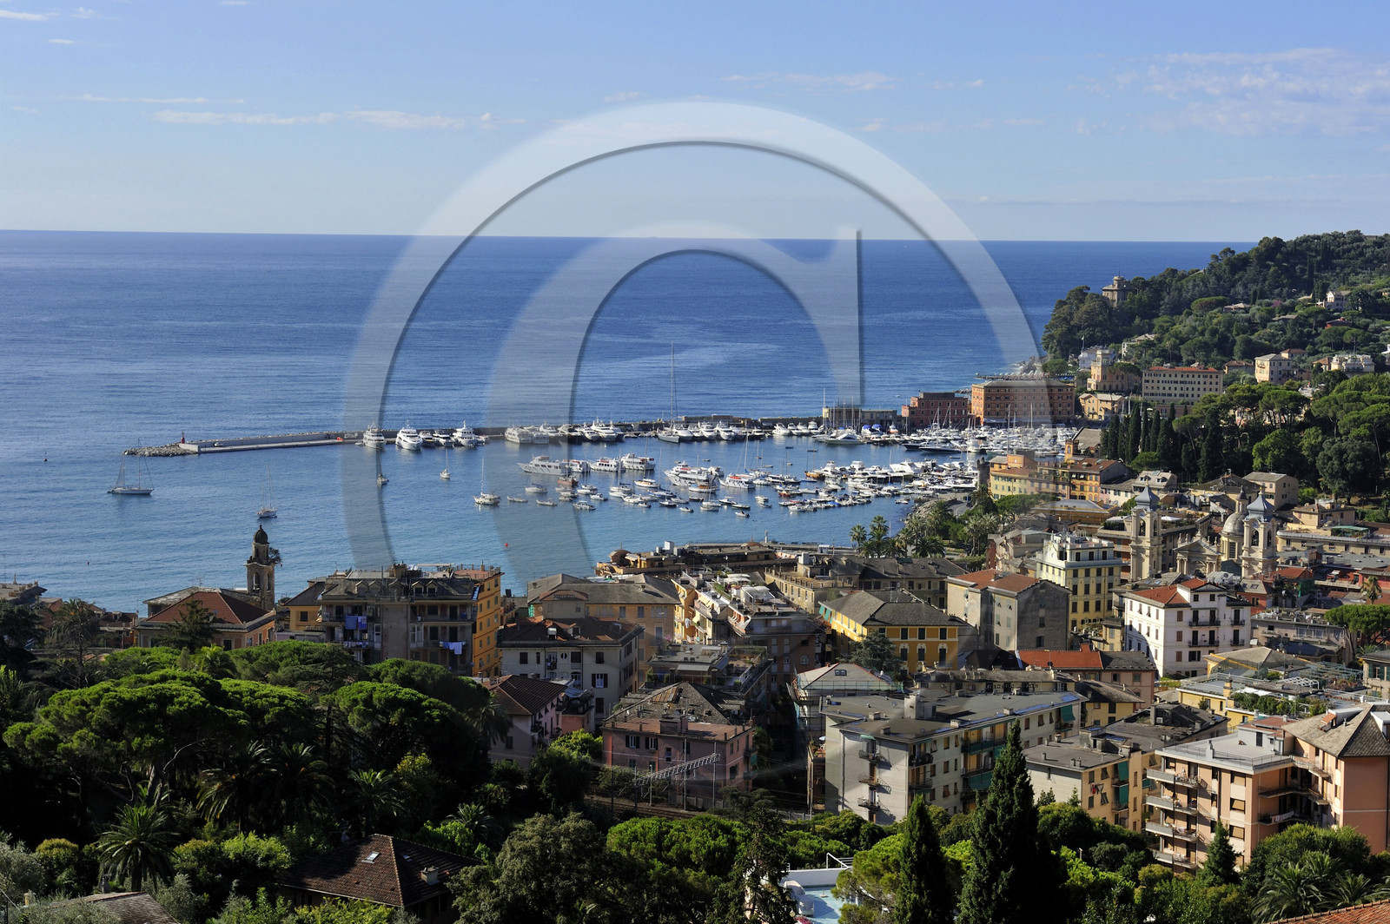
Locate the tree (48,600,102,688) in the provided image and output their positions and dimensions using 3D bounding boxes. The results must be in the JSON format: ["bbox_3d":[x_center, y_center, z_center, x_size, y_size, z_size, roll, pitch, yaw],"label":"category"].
[{"bbox_3d":[-93.780,28.040,362.000,7.800,14.810,7.800,-1,6,-15],"label":"tree"}]

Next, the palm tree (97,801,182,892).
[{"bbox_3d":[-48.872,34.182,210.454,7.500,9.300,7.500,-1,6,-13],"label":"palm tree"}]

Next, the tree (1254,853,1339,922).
[{"bbox_3d":[51.990,37.640,208.000,7.200,7.050,7.200,2,6,14],"label":"tree"}]

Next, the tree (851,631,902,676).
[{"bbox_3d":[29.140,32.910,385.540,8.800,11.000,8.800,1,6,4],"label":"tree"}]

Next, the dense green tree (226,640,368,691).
[{"bbox_3d":[-49.900,27.290,300.440,17.000,9.000,14.000,0,6,-9],"label":"dense green tree"}]

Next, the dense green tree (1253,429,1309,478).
[{"bbox_3d":[173.530,-0.980,710.810,16.500,16.500,15.000,2,6,14],"label":"dense green tree"}]

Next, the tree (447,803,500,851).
[{"bbox_3d":[-23.331,40.153,252.415,6.000,8.500,6.000,0,6,-5],"label":"tree"}]

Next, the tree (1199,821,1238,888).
[{"bbox_3d":[56.090,42.310,256.000,4.200,7.840,4.200,2,6,13],"label":"tree"}]

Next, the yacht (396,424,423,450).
[{"bbox_3d":[-118.301,-11.175,988.510,6.800,10.500,28.000,-1,6,-20],"label":"yacht"}]

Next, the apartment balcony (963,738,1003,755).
[{"bbox_3d":[37.130,36.640,308.000,1.300,1.200,8.000,6,8,43],"label":"apartment balcony"}]

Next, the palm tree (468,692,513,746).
[{"bbox_3d":[-27.494,36.224,318.537,6.800,11.000,6.800,0,6,-5],"label":"palm tree"}]

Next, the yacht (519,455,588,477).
[{"bbox_3d":[-57.840,1.050,961.720,27.000,7.200,6.800,5,7,37],"label":"yacht"}]

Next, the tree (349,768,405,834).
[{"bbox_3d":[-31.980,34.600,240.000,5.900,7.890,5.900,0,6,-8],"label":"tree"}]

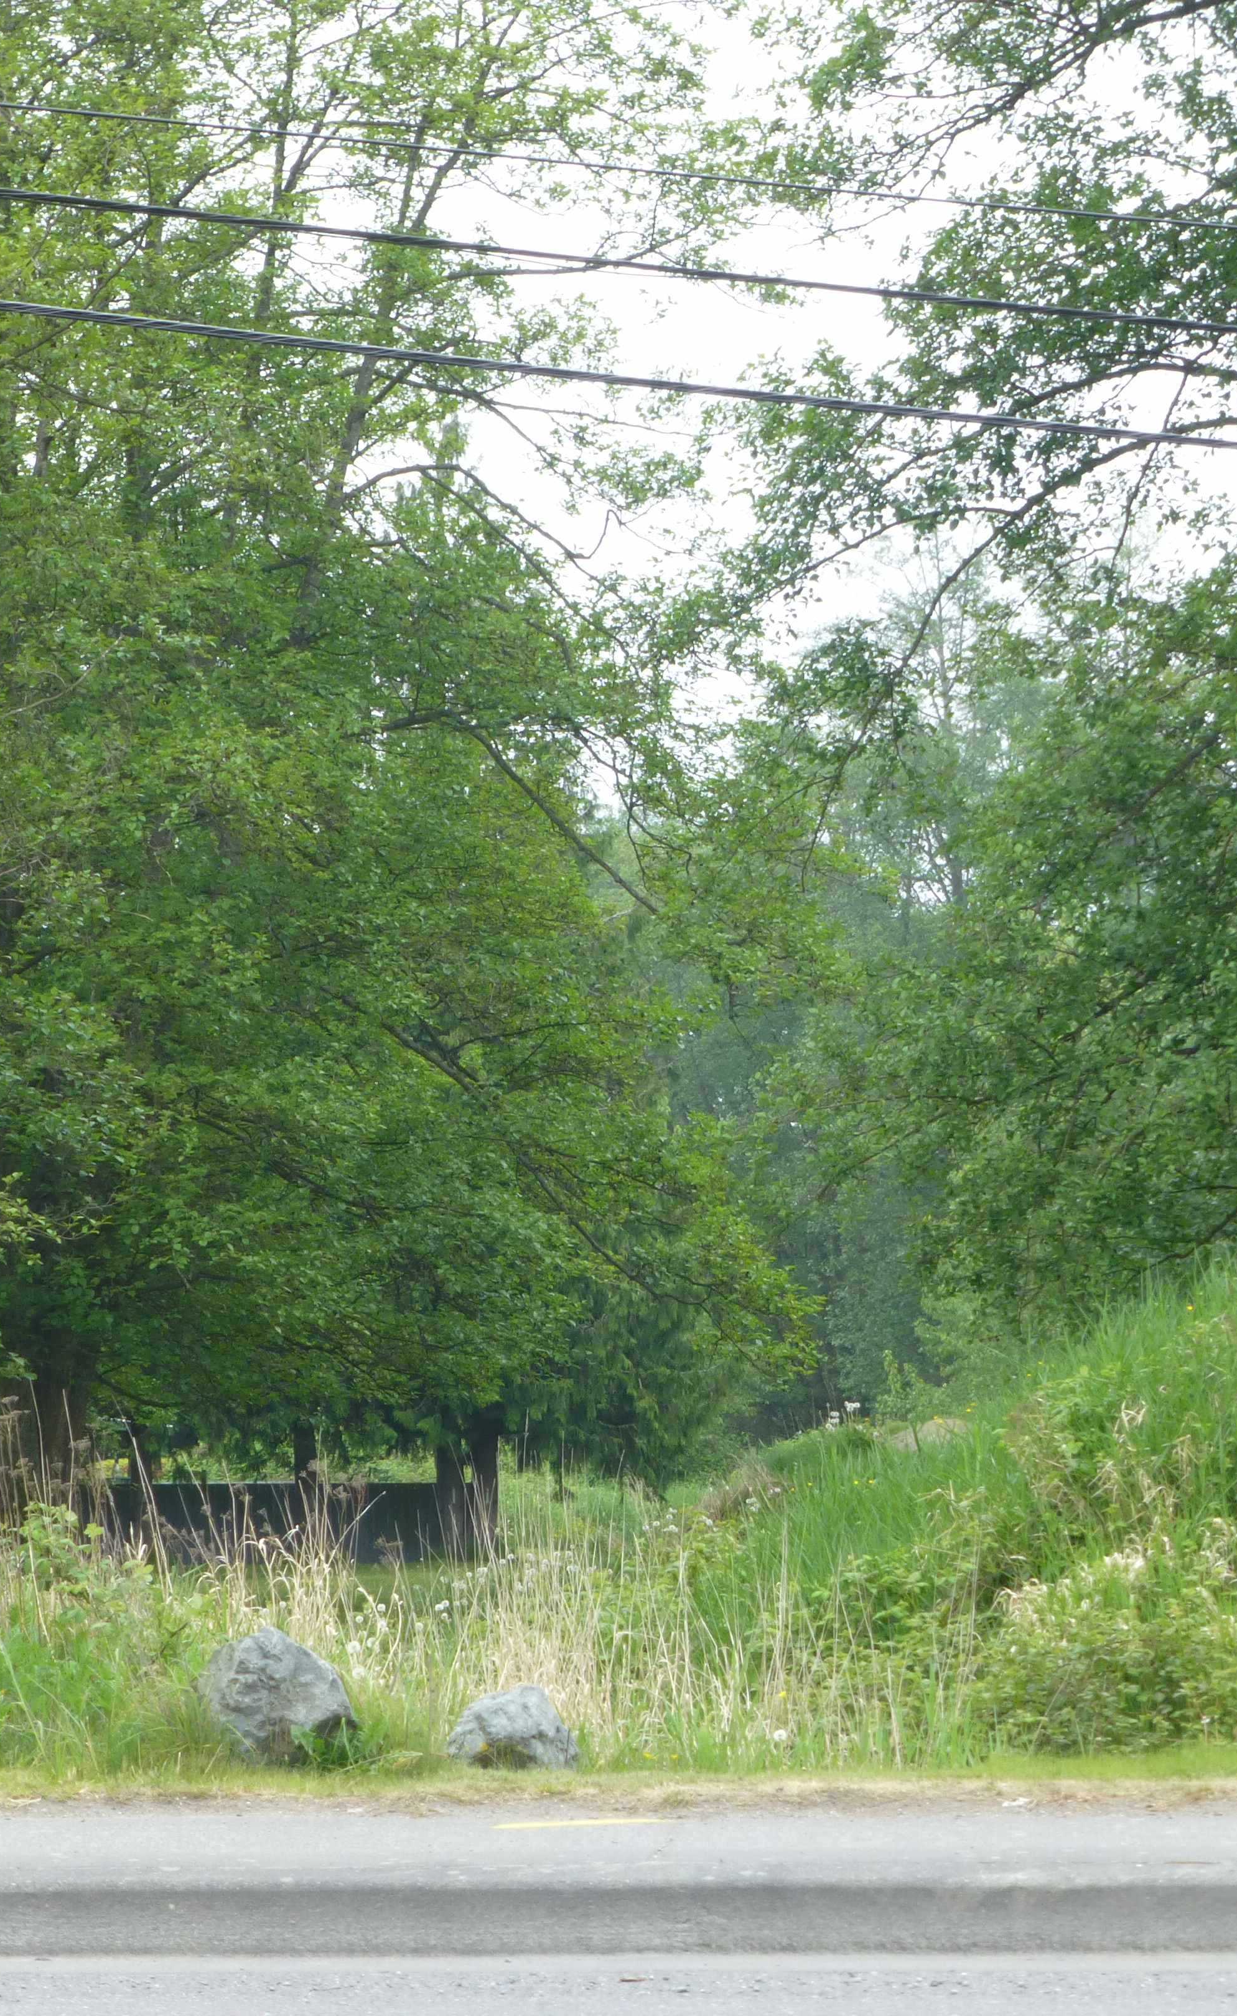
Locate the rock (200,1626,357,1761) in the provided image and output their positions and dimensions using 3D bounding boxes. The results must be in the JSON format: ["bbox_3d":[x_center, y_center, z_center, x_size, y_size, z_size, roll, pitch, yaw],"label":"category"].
[{"bbox_3d":[-0.920,1.865,17.900,0.420,0.370,0.370,0,-3,0],"label":"rock"}]

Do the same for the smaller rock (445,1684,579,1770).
[{"bbox_3d":[-0.286,1.940,17.800,0.360,0.235,0.310,0,-3,0],"label":"smaller rock"}]

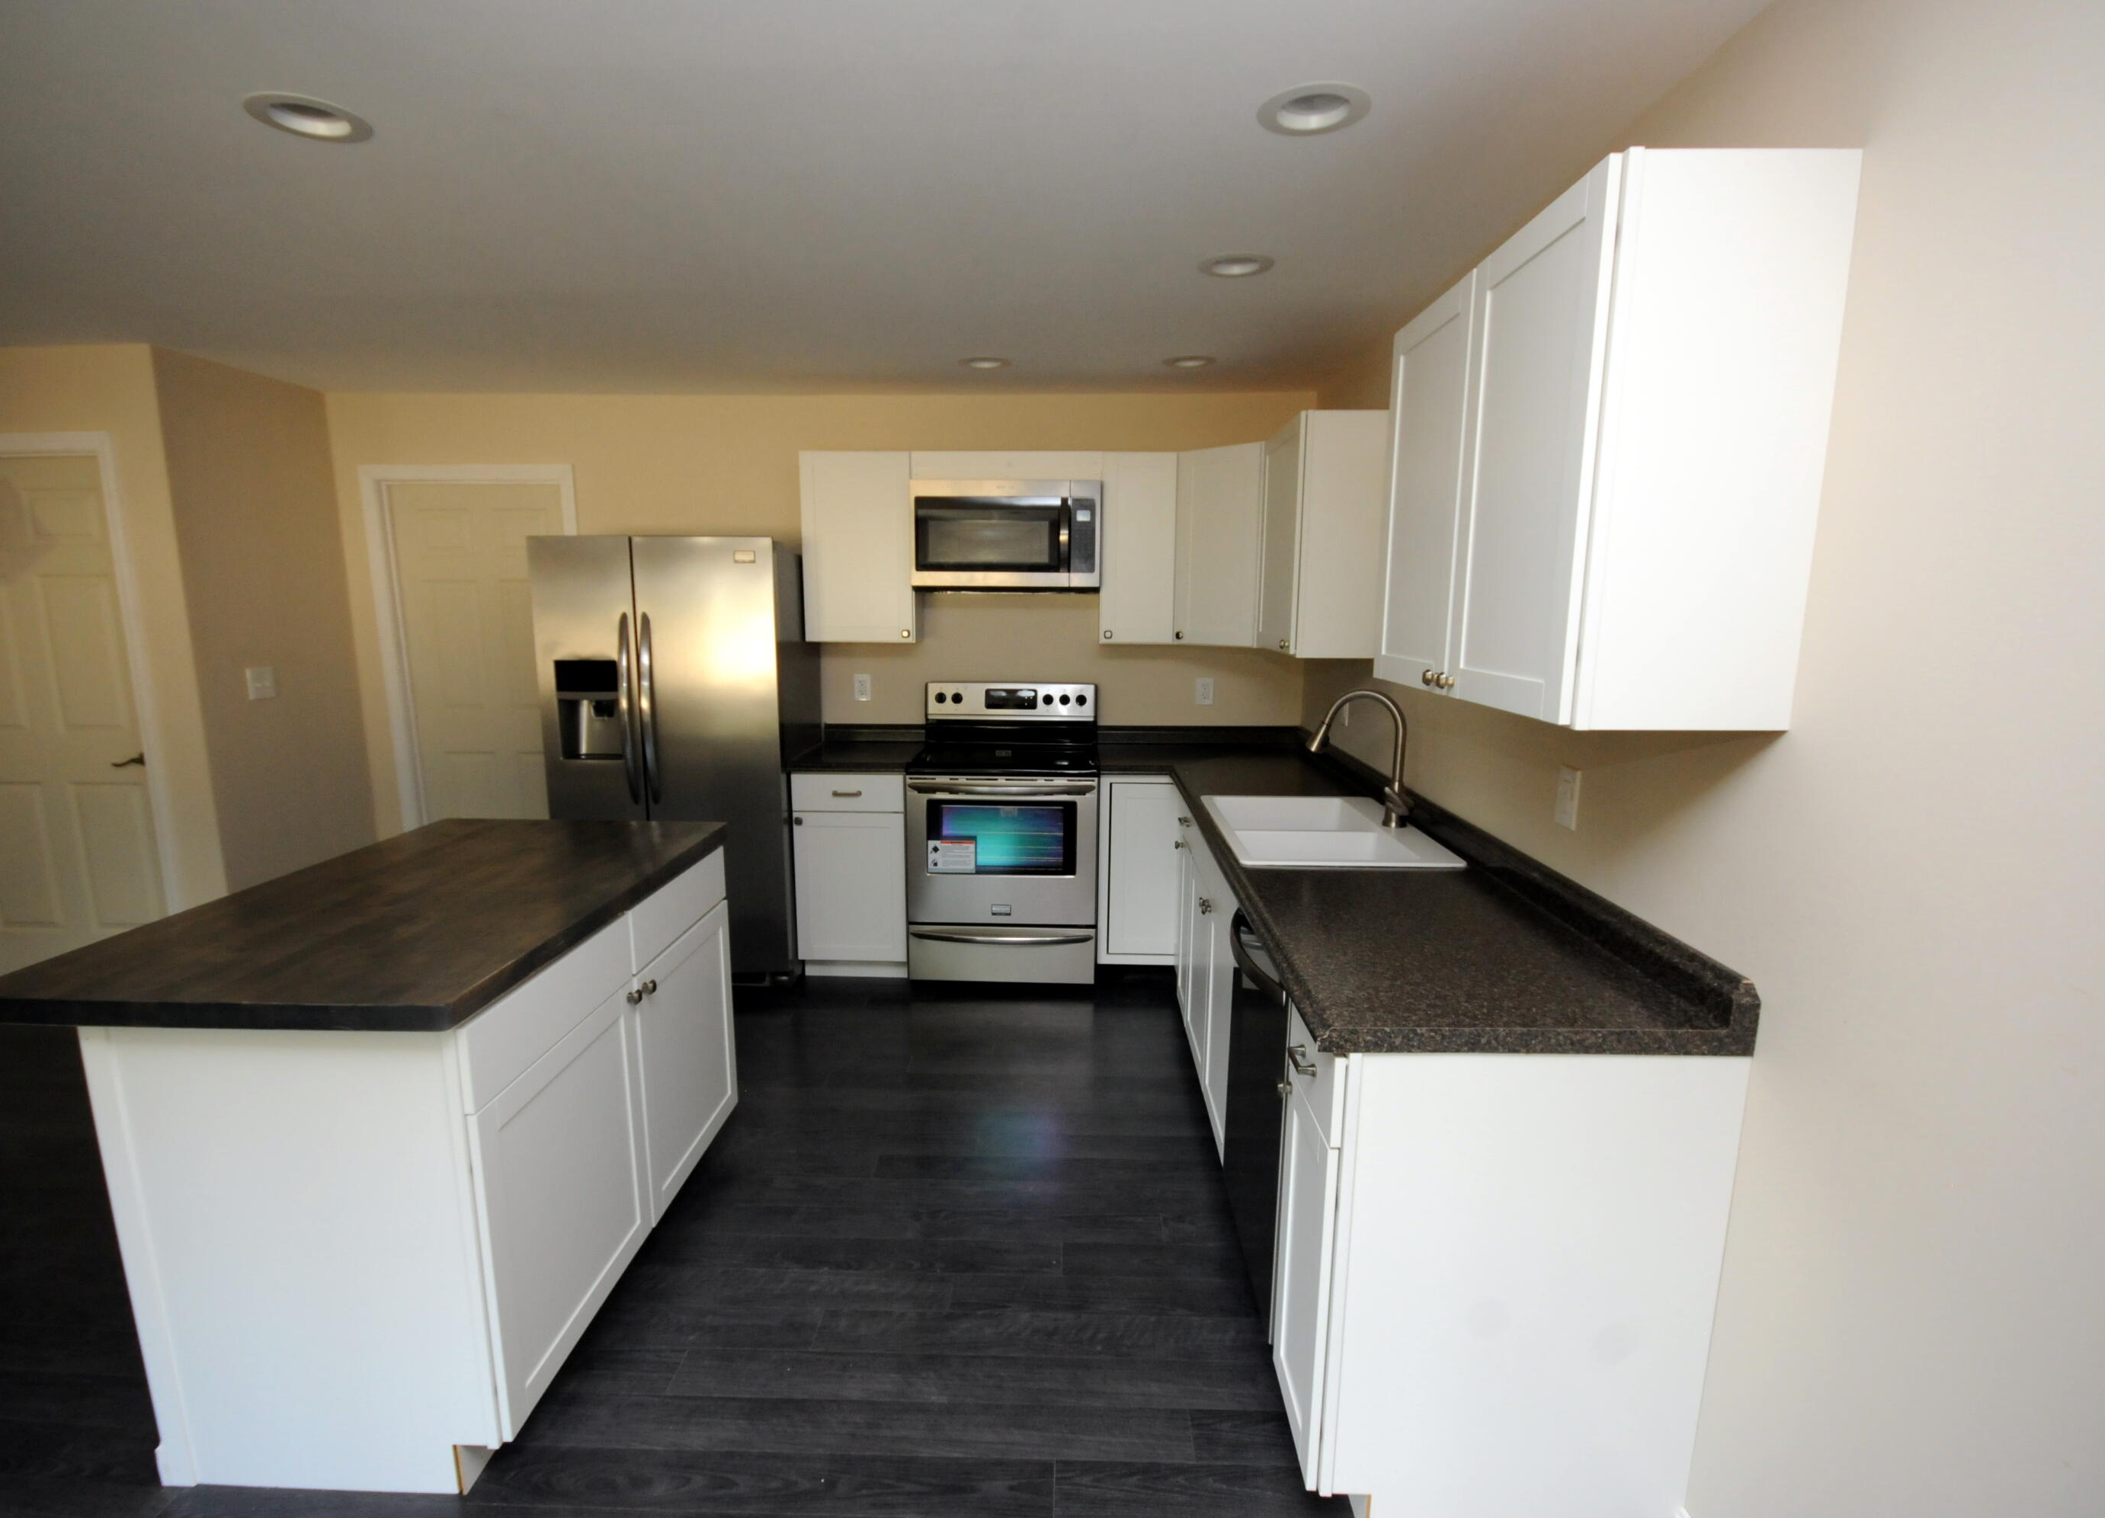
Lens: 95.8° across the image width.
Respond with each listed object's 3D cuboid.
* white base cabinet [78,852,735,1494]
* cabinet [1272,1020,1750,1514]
[{"bbox_3d":[-1.240,0.767,2.168,0.632,0.876,1.152,0,10,1],"label":"white base cabinet"},{"bbox_3d":[0.742,0.861,1.639,0.635,0.876,0.302,0,10,1],"label":"cabinet"}]

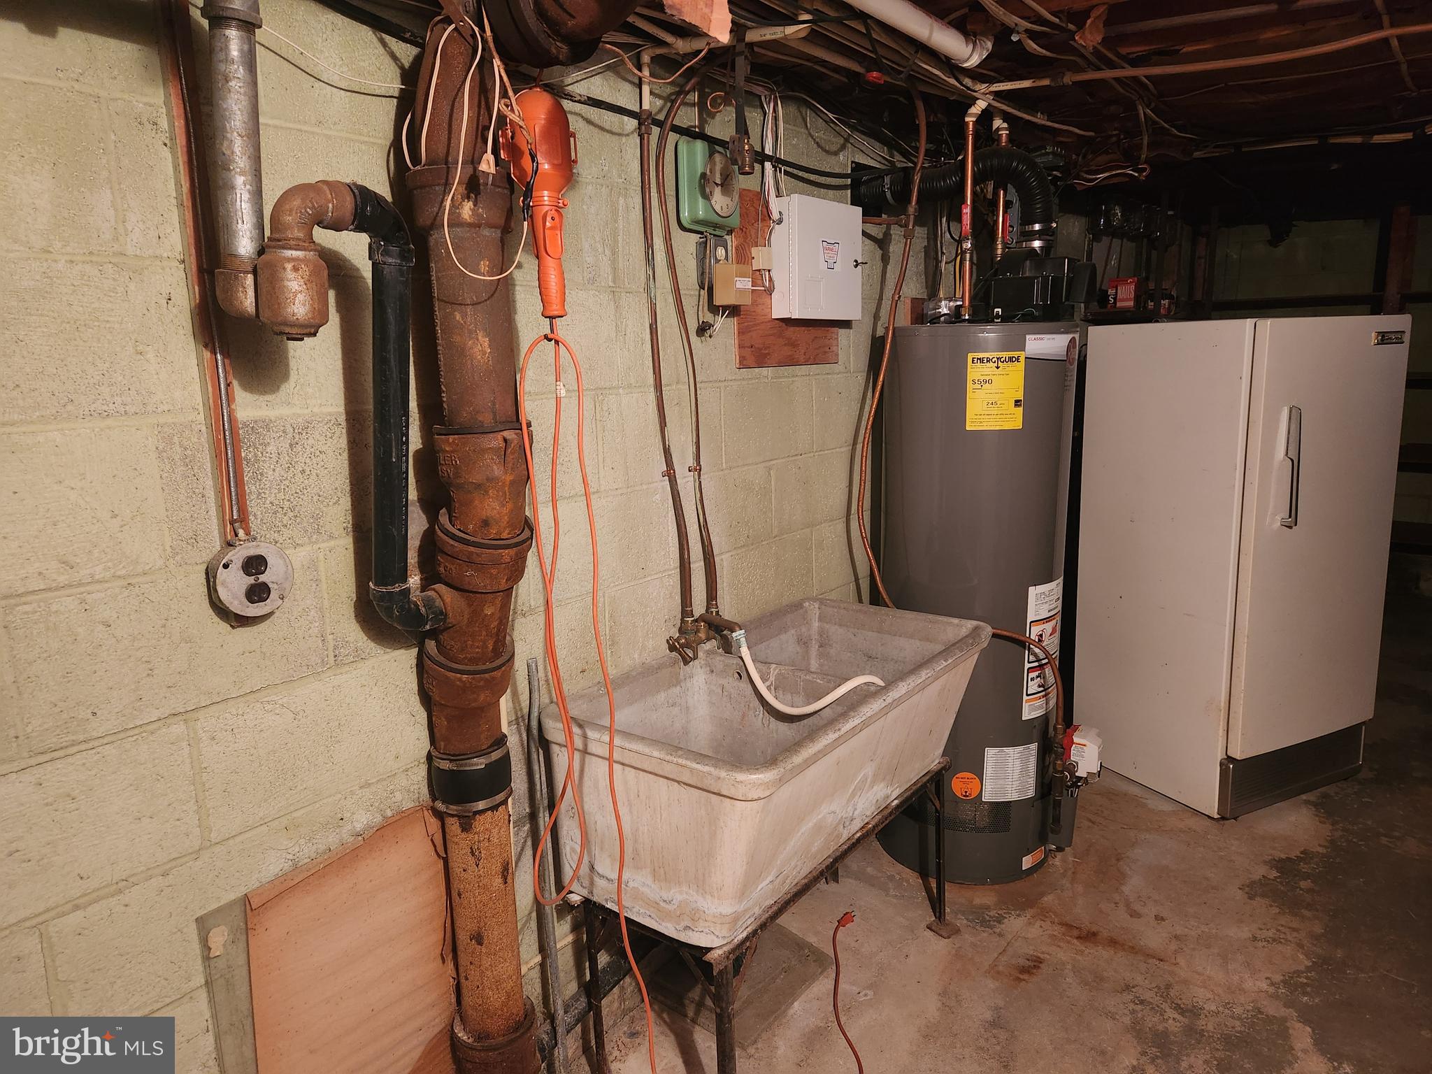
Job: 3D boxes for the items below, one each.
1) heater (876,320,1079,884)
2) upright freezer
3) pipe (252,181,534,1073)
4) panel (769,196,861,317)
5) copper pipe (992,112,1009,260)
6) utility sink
[{"bbox_3d":[0.732,0.169,2.747,0.505,1.530,0.505,3,12,19],"label":"heater"},{"bbox_3d":[1.744,0.053,3.243,0.702,1.532,0.647,-7,12,-26],"label":"upright freezer"},{"bbox_3d":[-0.415,0.248,1.410,0.180,1.535,0.420,7,14,36],"label":"pipe"},{"bbox_3d":[0.259,-0.695,2.413,0.085,0.290,0.320,7,14,36],"label":"panel"},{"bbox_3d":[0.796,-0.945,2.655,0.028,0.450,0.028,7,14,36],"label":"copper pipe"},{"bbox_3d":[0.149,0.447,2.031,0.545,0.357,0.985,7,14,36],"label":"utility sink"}]

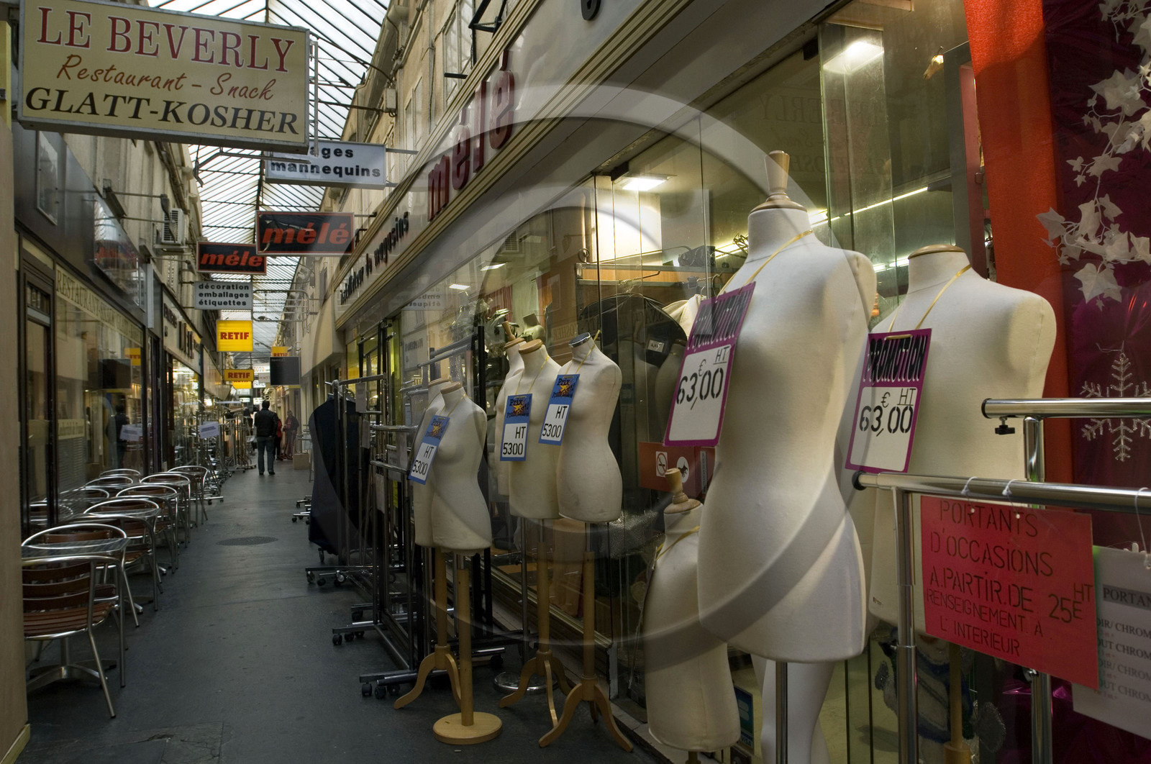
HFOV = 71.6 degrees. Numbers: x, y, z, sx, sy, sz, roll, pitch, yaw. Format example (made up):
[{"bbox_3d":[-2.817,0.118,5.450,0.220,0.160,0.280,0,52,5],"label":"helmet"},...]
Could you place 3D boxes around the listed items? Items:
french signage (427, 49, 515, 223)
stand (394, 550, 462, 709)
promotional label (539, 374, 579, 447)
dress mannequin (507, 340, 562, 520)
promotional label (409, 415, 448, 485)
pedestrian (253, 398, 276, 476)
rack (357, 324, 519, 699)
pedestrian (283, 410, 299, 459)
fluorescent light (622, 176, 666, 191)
[{"bbox_3d":[-0.781,-1.605,5.532,0.070,0.513,2.296,-1,-2,-22],"label":"french signage"},{"bbox_3d":[-0.673,1.207,3.961,0.400,0.753,0.370,-2,-2,15],"label":"stand"},{"bbox_3d":[-0.068,0.120,3.460,0.012,0.320,0.158,25,-17,-36],"label":"promotional label"},{"bbox_3d":[-0.152,0.219,3.697,0.380,0.819,0.250,-3,-2,40],"label":"dress mannequin"},{"bbox_3d":[-0.622,0.286,3.400,0.010,0.290,0.135,26,-13,-37],"label":"promotional label"},{"bbox_3d":[-7.221,1.290,18.530,0.540,1.715,0.360,-1,-2,-22],"label":"pedestrian"},{"bbox_3d":[-0.846,0.660,4.495,0.750,1.800,0.950,-1,-2,-23],"label":"rack"},{"bbox_3d":[-9.498,1.768,26.600,0.500,1.618,0.350,-3,-2,35],"label":"pedestrian"},{"bbox_3d":[0.415,-1.211,4.850,0.210,0.050,0.230,-1,-2,-22],"label":"fluorescent light"}]

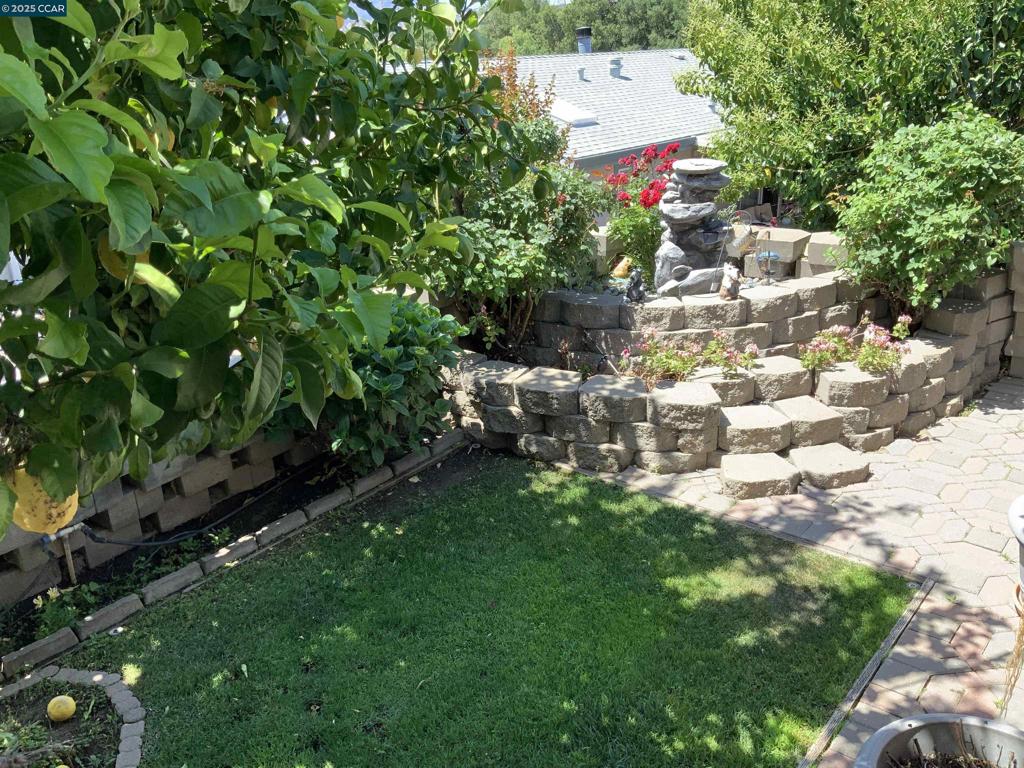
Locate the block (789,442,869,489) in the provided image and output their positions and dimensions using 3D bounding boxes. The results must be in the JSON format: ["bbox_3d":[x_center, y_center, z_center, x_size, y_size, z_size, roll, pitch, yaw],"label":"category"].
[{"bbox_3d":[1.796,0.488,4.923,0.400,0.142,0.305,-9,23,-14],"label":"block"}]

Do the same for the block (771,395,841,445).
[{"bbox_3d":[1.785,0.234,5.209,0.370,0.150,0.300,-6,22,-9],"label":"block"}]

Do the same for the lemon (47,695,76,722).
[{"bbox_3d":[-1.780,1.283,3.391,0.100,0.088,0.090,-2,21,1],"label":"lemon"}]

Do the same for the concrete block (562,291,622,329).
[{"bbox_3d":[0.546,-0.490,5.703,0.410,0.154,0.305,5,24,18],"label":"concrete block"}]

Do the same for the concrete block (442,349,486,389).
[{"bbox_3d":[-0.347,-0.099,5.813,0.307,0.157,0.416,-17,26,-34],"label":"concrete block"}]

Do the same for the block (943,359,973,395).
[{"bbox_3d":[2.928,-0.071,5.889,0.416,0.157,0.307,-20,28,-38],"label":"block"}]

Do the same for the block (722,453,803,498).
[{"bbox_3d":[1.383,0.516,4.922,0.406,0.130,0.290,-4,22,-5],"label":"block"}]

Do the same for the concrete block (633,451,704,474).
[{"bbox_3d":[0.945,0.434,5.170,0.410,0.146,0.305,0,23,7],"label":"concrete block"}]

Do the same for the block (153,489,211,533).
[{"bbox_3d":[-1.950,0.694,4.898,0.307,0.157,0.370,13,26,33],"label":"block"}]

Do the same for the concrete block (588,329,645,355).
[{"bbox_3d":[0.707,-0.324,5.754,0.406,0.150,0.290,3,22,12],"label":"concrete block"}]

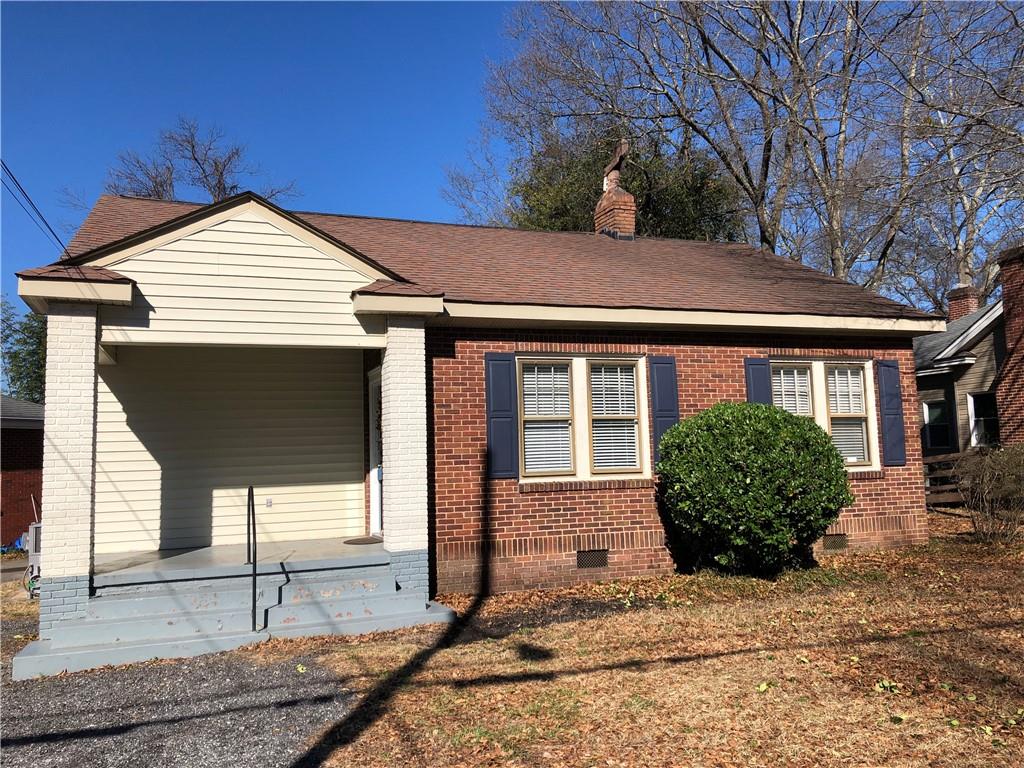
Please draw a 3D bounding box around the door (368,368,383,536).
[{"bbox_3d":[-1.767,0.909,10.751,0.140,2.200,1.100,0,-6,-19],"label":"door"}]

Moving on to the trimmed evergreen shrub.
[{"bbox_3d":[2.959,1.275,10.101,2.380,2.090,2.000,0,-6,-19],"label":"trimmed evergreen shrub"}]

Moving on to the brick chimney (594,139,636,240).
[{"bbox_3d":[1.998,-3.641,15.786,0.460,2.050,0.780,0,-6,-19],"label":"brick chimney"}]

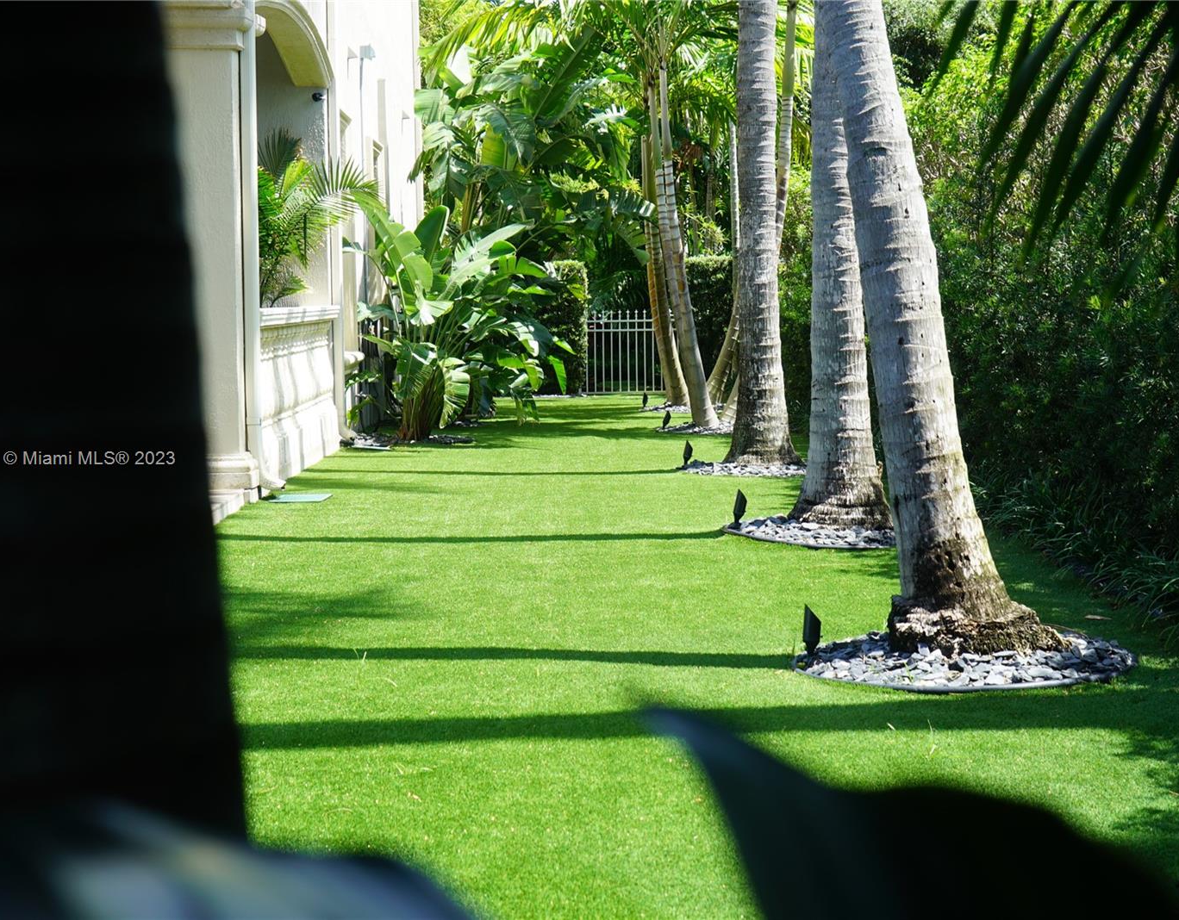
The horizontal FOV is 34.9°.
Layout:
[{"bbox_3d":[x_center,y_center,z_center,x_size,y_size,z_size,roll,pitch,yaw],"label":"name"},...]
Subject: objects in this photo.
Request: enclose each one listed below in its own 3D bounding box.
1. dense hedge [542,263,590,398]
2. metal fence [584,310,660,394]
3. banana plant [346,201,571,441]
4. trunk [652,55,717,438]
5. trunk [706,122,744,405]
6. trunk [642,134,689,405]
[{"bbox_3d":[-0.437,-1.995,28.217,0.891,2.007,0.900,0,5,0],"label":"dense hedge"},{"bbox_3d":[0.619,-1.606,28.004,1.350,1.268,0.060,-1,5,-6],"label":"metal fence"},{"bbox_3d":[-1.399,-1.513,19.985,2.397,2.472,2.100,0,5,0],"label":"banana plant"},{"bbox_3d":[1.093,-2.426,21.281,0.757,4.067,0.450,0,5,0],"label":"trunk"},{"bbox_3d":[1.842,-2.624,25.371,0.524,3.752,0.400,0,5,0],"label":"trunk"},{"bbox_3d":[1.027,-2.574,25.375,0.641,3.652,0.400,0,5,0],"label":"trunk"}]

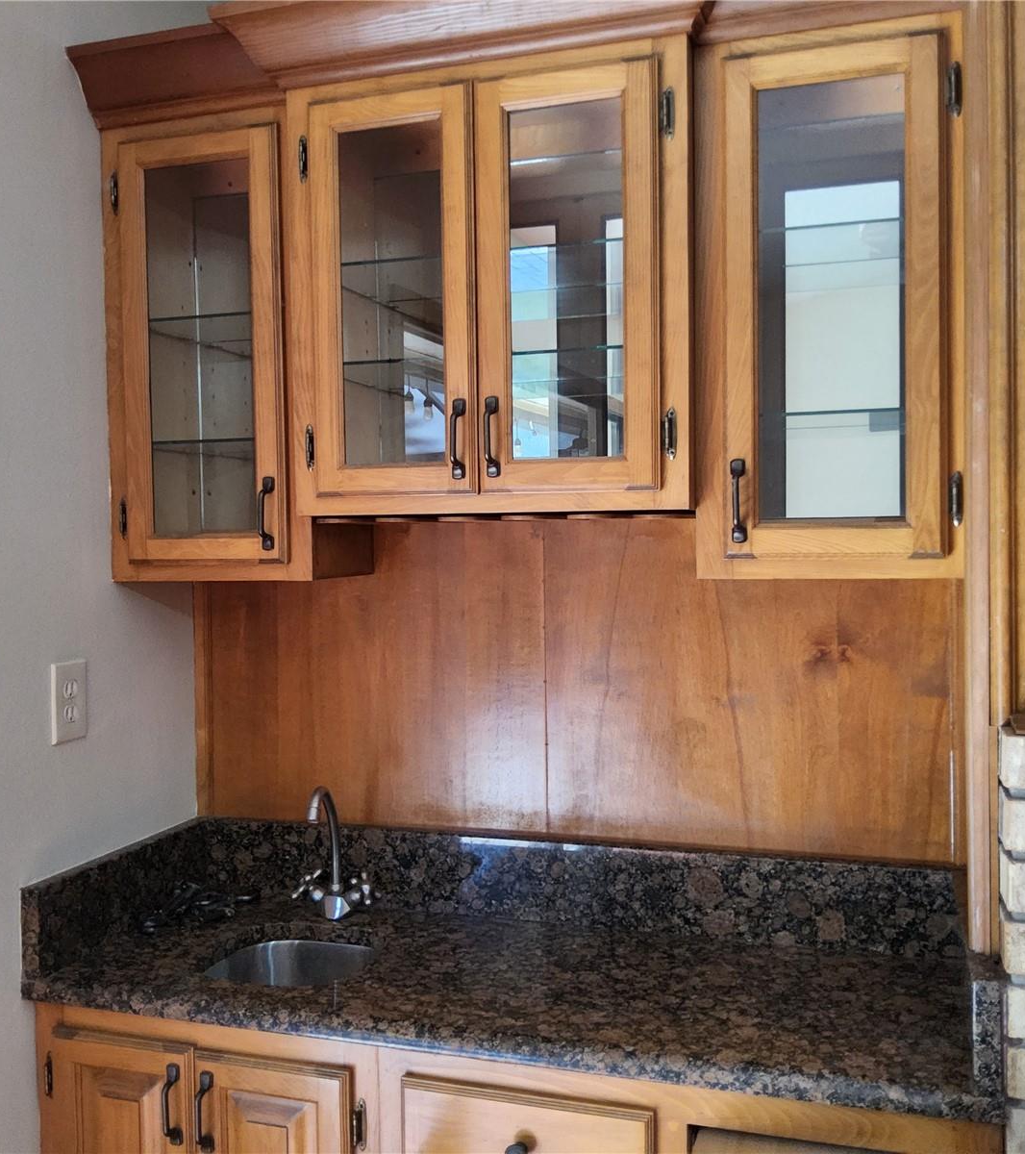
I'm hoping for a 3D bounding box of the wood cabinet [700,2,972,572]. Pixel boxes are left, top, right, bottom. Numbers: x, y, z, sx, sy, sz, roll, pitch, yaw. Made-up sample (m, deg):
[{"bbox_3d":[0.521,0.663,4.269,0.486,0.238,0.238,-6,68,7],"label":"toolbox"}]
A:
[{"bbox_3d":[0.452,-0.367,1.597,0.346,0.734,0.246,0,2,17],"label":"wood cabinet"}]

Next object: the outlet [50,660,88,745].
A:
[{"bbox_3d":[-0.686,0.194,1.725,0.006,0.123,0.076,0,2,17],"label":"outlet"}]

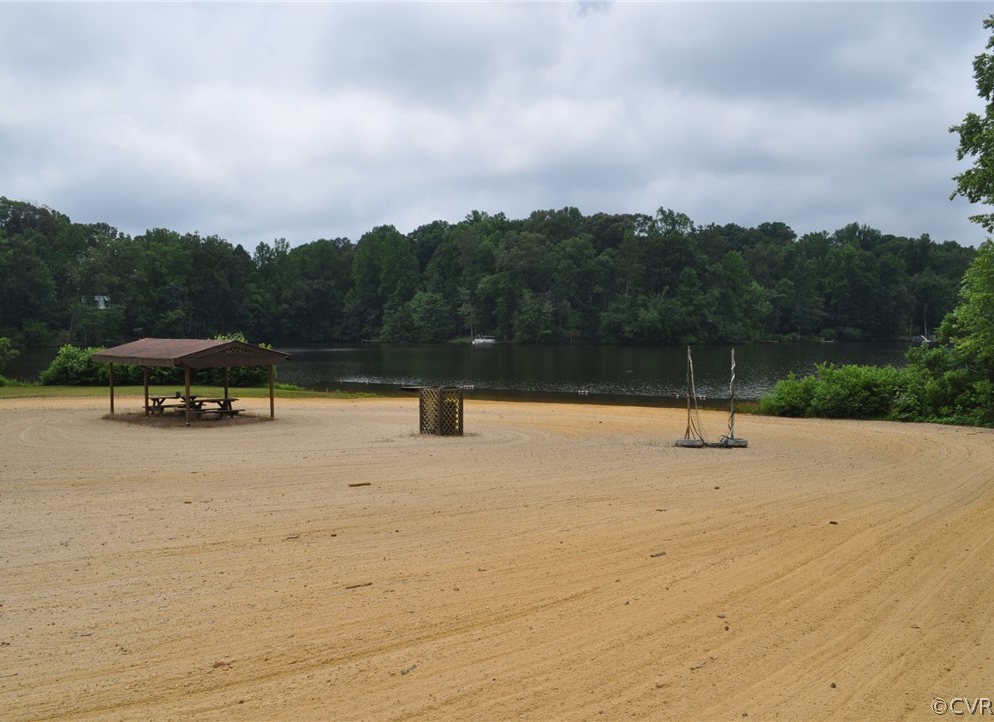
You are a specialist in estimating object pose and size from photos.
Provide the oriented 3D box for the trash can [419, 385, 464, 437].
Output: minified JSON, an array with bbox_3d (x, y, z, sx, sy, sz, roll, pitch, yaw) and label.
[{"bbox_3d":[-1.509,1.303,22.056,0.830,1.250,0.830,2,4,45],"label":"trash can"}]

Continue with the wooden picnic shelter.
[{"bbox_3d":[-13.680,0.708,36.011,4.905,3.329,9.115,-3,4,-44],"label":"wooden picnic shelter"}]

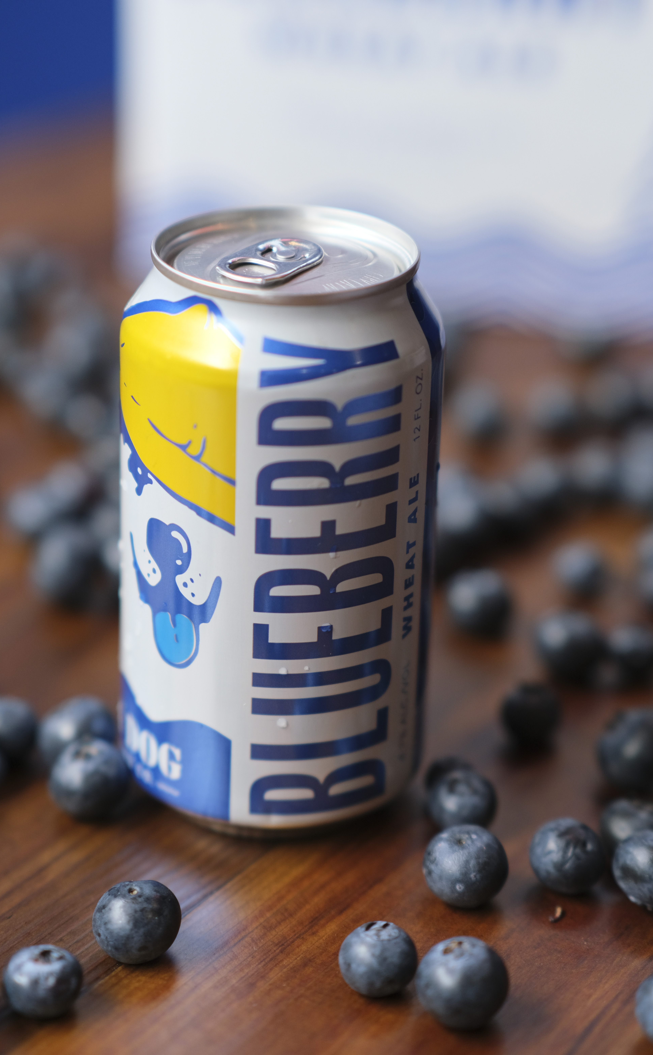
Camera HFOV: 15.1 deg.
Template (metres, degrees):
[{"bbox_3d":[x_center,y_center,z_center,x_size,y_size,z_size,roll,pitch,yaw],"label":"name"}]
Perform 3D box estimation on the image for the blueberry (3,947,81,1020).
[{"bbox_3d":[-0.053,0.085,0.460,0.014,0.013,0.014,2,25,-1],"label":"blueberry"}]

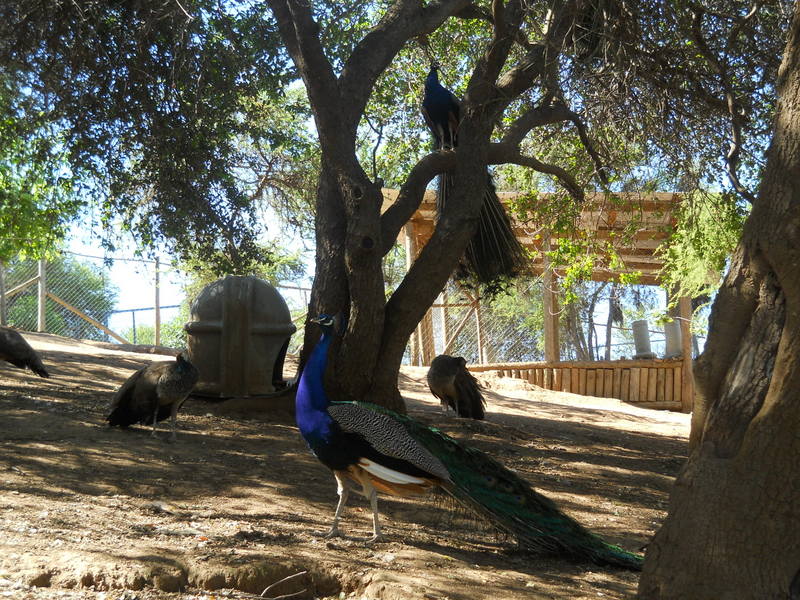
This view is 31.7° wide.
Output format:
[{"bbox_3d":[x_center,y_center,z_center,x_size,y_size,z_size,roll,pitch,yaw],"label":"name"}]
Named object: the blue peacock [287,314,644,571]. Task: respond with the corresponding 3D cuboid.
[{"bbox_3d":[0.340,0.550,5.400,1.500,1.000,0.350,0,1,-5],"label":"blue peacock"}]

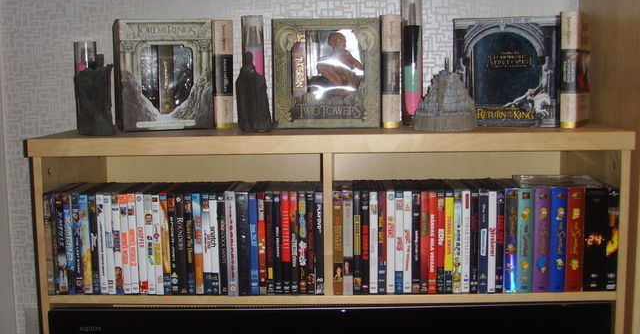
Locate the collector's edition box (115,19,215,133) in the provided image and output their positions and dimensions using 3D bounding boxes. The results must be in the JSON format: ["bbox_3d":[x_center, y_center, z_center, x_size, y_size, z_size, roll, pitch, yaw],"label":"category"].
[{"bbox_3d":[-0.338,-0.197,1.559,0.187,0.225,0.160,-3,7,-18],"label":"collector's edition box"}]

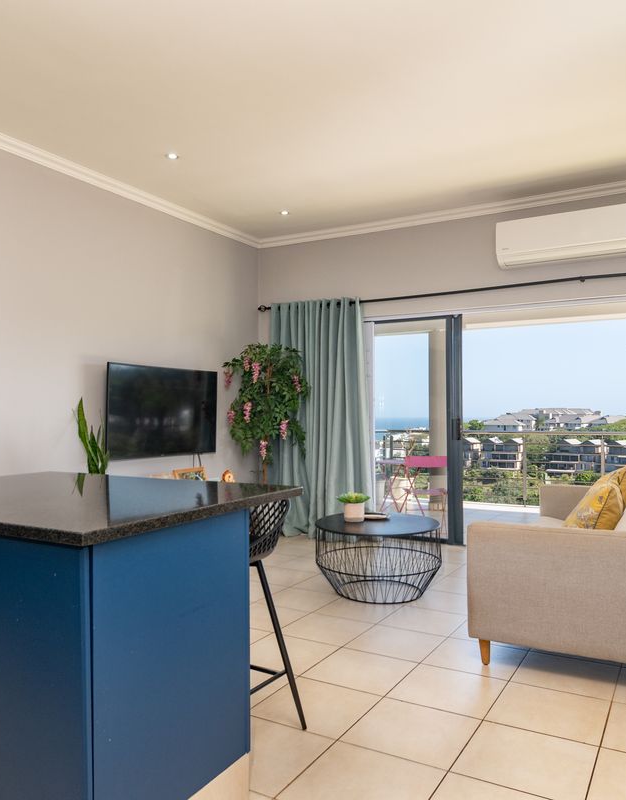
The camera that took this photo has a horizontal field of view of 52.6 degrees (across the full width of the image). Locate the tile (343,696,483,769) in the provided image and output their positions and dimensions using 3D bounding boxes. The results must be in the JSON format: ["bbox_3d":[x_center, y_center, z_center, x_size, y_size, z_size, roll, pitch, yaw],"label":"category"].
[{"bbox_3d":[0.363,1.201,2.299,0.396,0.010,0.396,-1,-2,30],"label":"tile"}]

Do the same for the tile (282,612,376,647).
[{"bbox_3d":[0.079,1.234,3.393,0.396,0.010,0.396,-1,-2,30],"label":"tile"}]

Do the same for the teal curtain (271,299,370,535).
[{"bbox_3d":[0.035,0.175,5.929,1.030,2.220,0.180,-1,-2,30],"label":"teal curtain"}]

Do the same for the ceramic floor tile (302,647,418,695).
[{"bbox_3d":[0.219,1.216,2.845,0.400,0.010,0.400,-1,-2,30],"label":"ceramic floor tile"}]

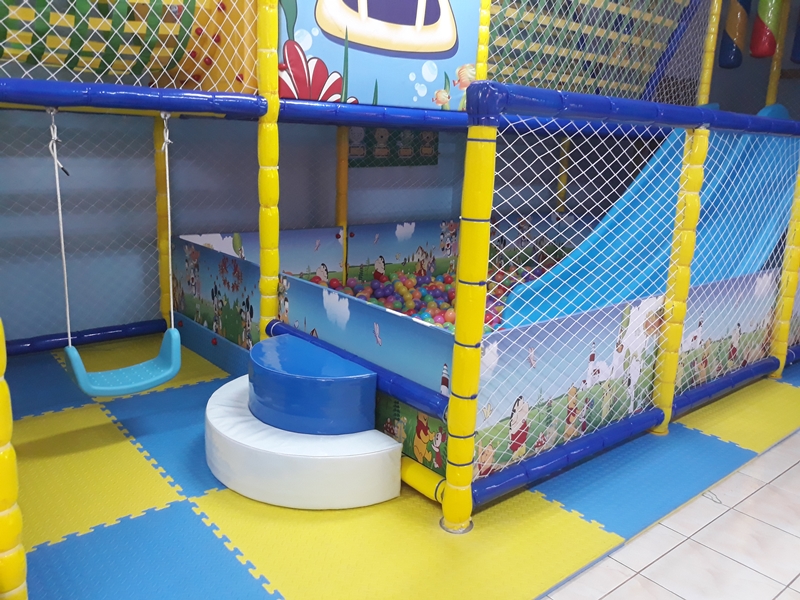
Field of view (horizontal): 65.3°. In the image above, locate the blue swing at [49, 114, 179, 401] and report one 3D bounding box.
[{"bbox_3d":[-1.062,-0.171,2.365,0.435,1.054,0.175,-10,18,-39],"label":"blue swing"}]

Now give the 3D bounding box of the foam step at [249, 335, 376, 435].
[{"bbox_3d":[-0.403,0.324,2.391,0.304,0.216,0.617,-10,18,-39],"label":"foam step"}]

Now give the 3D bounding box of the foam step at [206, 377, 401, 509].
[{"bbox_3d":[-0.475,0.534,2.389,0.455,0.195,0.935,-10,18,-39],"label":"foam step"}]

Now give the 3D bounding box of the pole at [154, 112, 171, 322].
[{"bbox_3d":[-1.385,-0.397,3.677,0.078,1.326,0.078,-10,18,-39],"label":"pole"}]

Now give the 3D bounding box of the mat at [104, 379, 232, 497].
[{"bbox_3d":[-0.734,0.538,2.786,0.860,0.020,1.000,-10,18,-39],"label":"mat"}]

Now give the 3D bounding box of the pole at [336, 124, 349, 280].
[{"bbox_3d":[-0.423,-0.559,4.453,0.080,1.326,0.080,-10,18,-39],"label":"pole"}]

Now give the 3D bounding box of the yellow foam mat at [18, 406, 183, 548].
[{"bbox_3d":[-1.447,0.658,2.211,1.000,0.020,1.000,-10,18,-39],"label":"yellow foam mat"}]

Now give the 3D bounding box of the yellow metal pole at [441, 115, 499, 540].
[{"bbox_3d":[0.204,0.133,1.885,0.088,1.258,0.088,2,14,0],"label":"yellow metal pole"}]

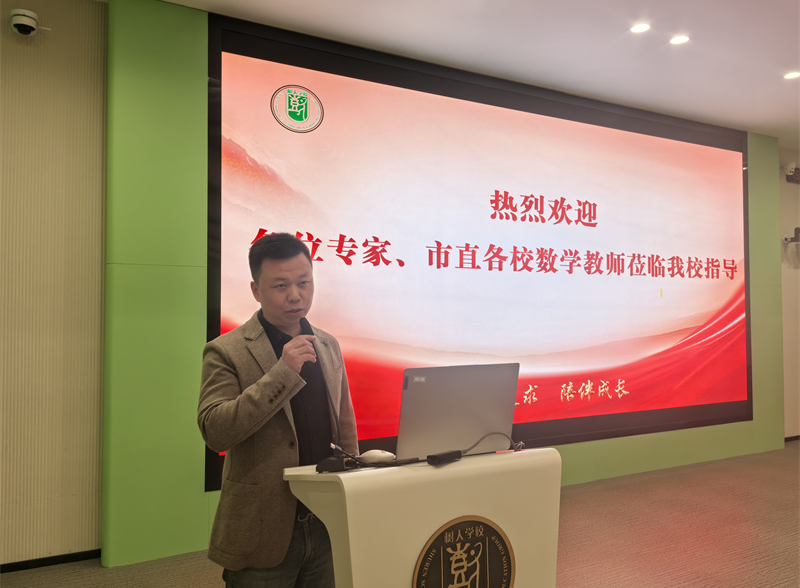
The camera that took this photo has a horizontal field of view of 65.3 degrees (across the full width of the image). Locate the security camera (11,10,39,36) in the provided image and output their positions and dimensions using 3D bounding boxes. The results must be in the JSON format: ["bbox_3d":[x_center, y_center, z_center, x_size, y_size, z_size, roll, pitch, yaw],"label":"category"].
[{"bbox_3d":[-2.123,-1.532,3.530,0.130,0.105,0.130,1,-2,-30],"label":"security camera"}]

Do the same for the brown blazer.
[{"bbox_3d":[-0.336,0.395,1.740,0.480,0.700,0.340,1,-2,-38],"label":"brown blazer"}]

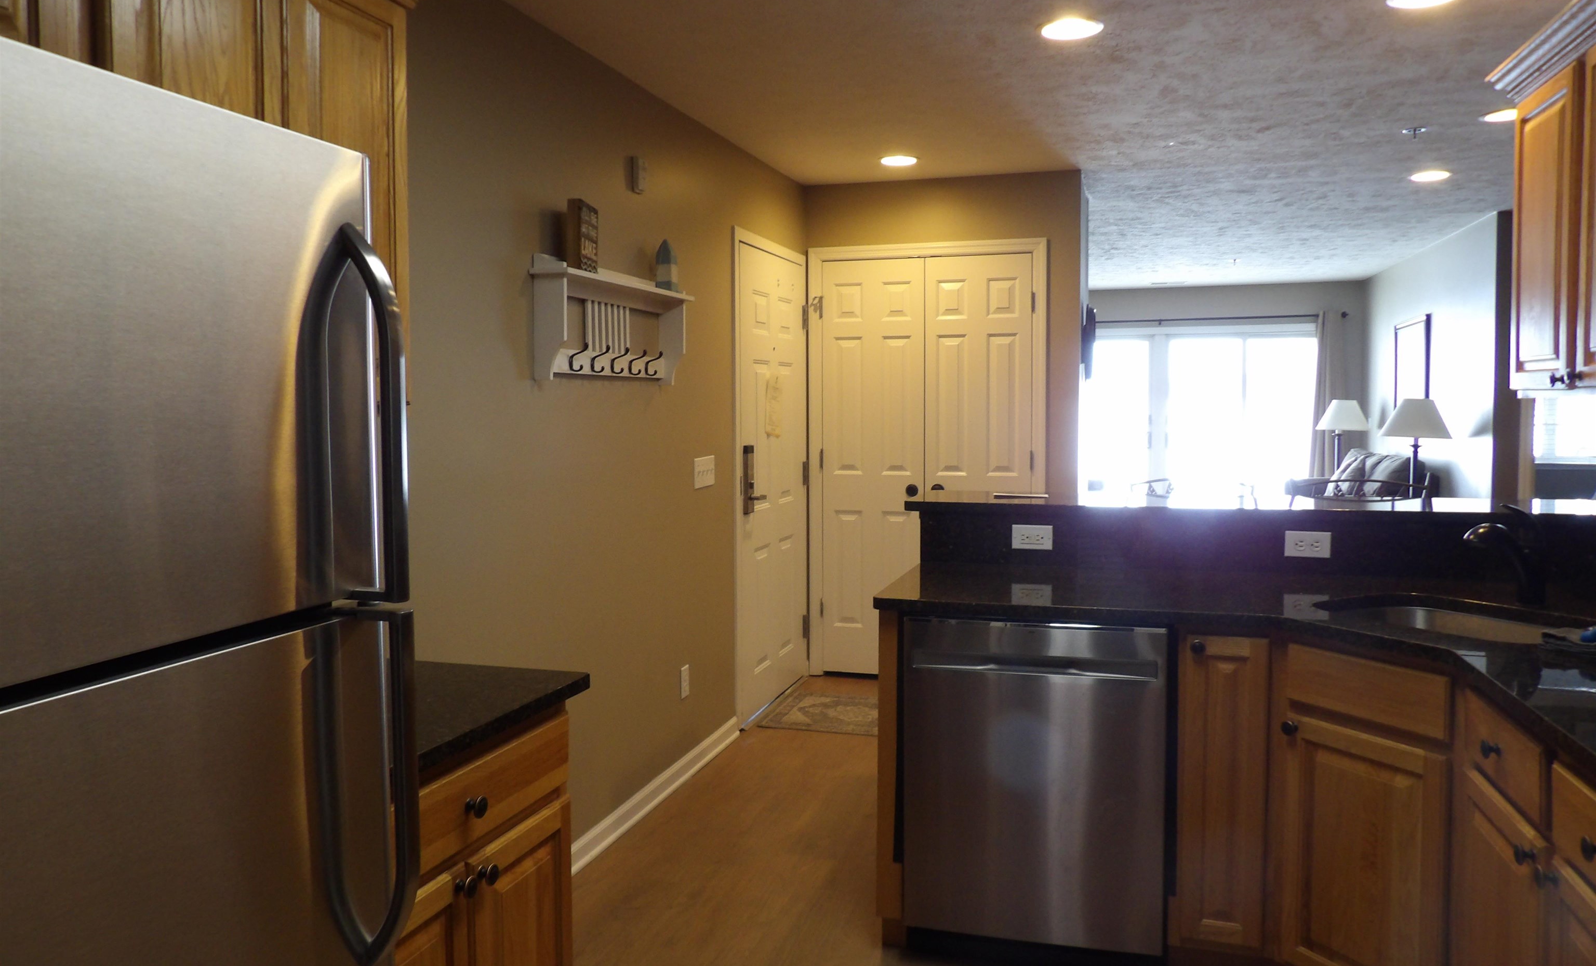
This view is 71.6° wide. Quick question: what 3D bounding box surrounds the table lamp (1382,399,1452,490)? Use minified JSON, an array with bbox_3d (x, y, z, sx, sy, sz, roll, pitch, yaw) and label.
[{"bbox_3d":[3.654,-0.127,6.566,0.440,0.740,0.440,1,5,17],"label":"table lamp"}]

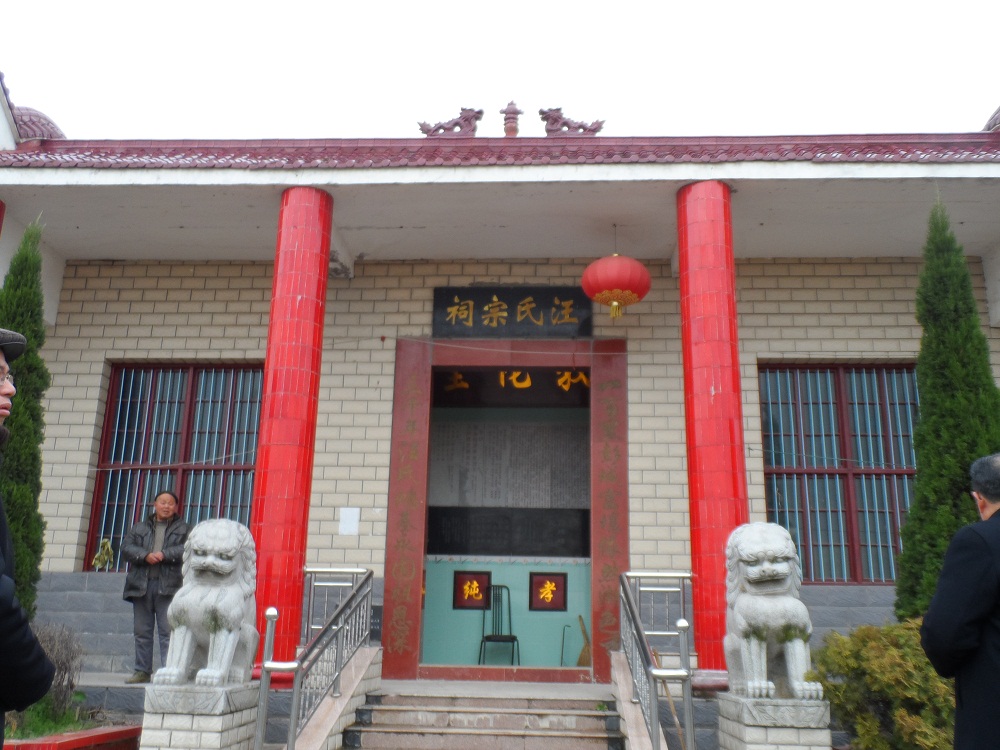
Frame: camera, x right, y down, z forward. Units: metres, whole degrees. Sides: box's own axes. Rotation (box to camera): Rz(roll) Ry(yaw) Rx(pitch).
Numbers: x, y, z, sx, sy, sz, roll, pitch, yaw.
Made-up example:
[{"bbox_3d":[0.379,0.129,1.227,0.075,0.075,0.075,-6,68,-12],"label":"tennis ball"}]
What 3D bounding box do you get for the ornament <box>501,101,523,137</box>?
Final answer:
[{"bbox_3d":[0.117,-2.543,9.197,0.224,0.375,0.220,0,-14,3],"label":"ornament"}]

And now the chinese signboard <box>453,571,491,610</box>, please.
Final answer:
[{"bbox_3d":[-0.329,2.527,10.843,0.447,0.445,0.040,0,-14,3],"label":"chinese signboard"}]

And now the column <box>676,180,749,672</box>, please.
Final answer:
[{"bbox_3d":[1.913,0.376,8.262,0.482,4.409,0.482,0,-15,3],"label":"column"}]

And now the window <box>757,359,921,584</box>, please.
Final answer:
[{"bbox_3d":[3.765,1.042,9.939,1.827,2.397,0.120,0,-15,3],"label":"window"}]

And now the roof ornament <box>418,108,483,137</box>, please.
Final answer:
[{"bbox_3d":[-0.492,-2.520,9.224,0.647,0.298,0.180,0,-14,3],"label":"roof ornament"}]

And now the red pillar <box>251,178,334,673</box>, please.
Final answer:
[{"bbox_3d":[-1.922,0.399,8.480,0.476,4.471,0.476,0,-15,3],"label":"red pillar"}]

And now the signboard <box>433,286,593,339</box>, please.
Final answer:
[{"bbox_3d":[0.133,-0.674,9.937,1.716,0.575,0.060,0,-14,3],"label":"signboard"}]

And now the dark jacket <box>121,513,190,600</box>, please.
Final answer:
[{"bbox_3d":[-3.257,1.716,8.726,0.645,0.810,0.380,3,-14,-9],"label":"dark jacket"}]

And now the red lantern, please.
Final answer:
[{"bbox_3d":[1.191,-0.912,9.435,0.706,0.695,0.706,0,-15,3],"label":"red lantern"}]

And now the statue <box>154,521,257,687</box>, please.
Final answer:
[{"bbox_3d":[-2.102,1.682,6.858,0.515,1.170,0.820,0,-15,3],"label":"statue"}]

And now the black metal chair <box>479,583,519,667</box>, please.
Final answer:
[{"bbox_3d":[0.020,2.903,10.539,0.450,1.012,0.470,0,-15,3],"label":"black metal chair"}]

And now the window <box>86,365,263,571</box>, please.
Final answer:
[{"bbox_3d":[-3.429,0.975,9.963,1.855,2.265,0.120,0,-14,3],"label":"window"}]

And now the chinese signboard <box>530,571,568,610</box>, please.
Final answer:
[{"bbox_3d":[0.577,2.577,10.974,0.450,0.443,0.040,0,-15,3],"label":"chinese signboard"}]

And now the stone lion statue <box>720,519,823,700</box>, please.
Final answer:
[{"bbox_3d":[1.901,1.684,6.624,0.525,1.180,0.820,1,-15,0],"label":"stone lion statue"}]

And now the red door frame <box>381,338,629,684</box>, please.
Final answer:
[{"bbox_3d":[0.100,1.342,9.537,2.470,3.515,0.220,0,-14,3],"label":"red door frame"}]

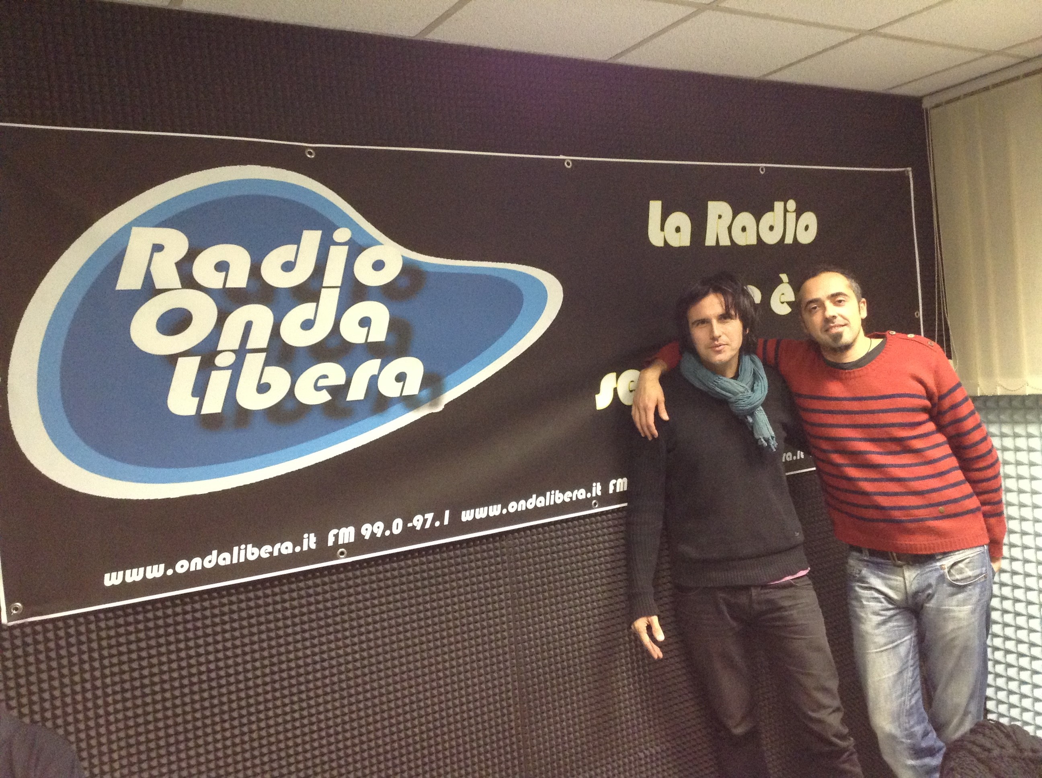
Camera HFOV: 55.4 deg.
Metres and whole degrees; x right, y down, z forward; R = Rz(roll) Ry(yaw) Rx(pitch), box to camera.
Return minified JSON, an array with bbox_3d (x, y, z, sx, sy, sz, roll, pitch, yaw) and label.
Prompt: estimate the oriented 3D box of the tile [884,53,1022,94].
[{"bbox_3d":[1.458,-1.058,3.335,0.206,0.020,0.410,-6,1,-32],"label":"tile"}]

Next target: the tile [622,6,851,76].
[{"bbox_3d":[0.606,-0.974,2.801,0.590,0.020,0.410,-6,1,-32],"label":"tile"}]

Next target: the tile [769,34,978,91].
[{"bbox_3d":[1.113,-1.024,3.119,0.590,0.020,0.410,-6,1,-32],"label":"tile"}]

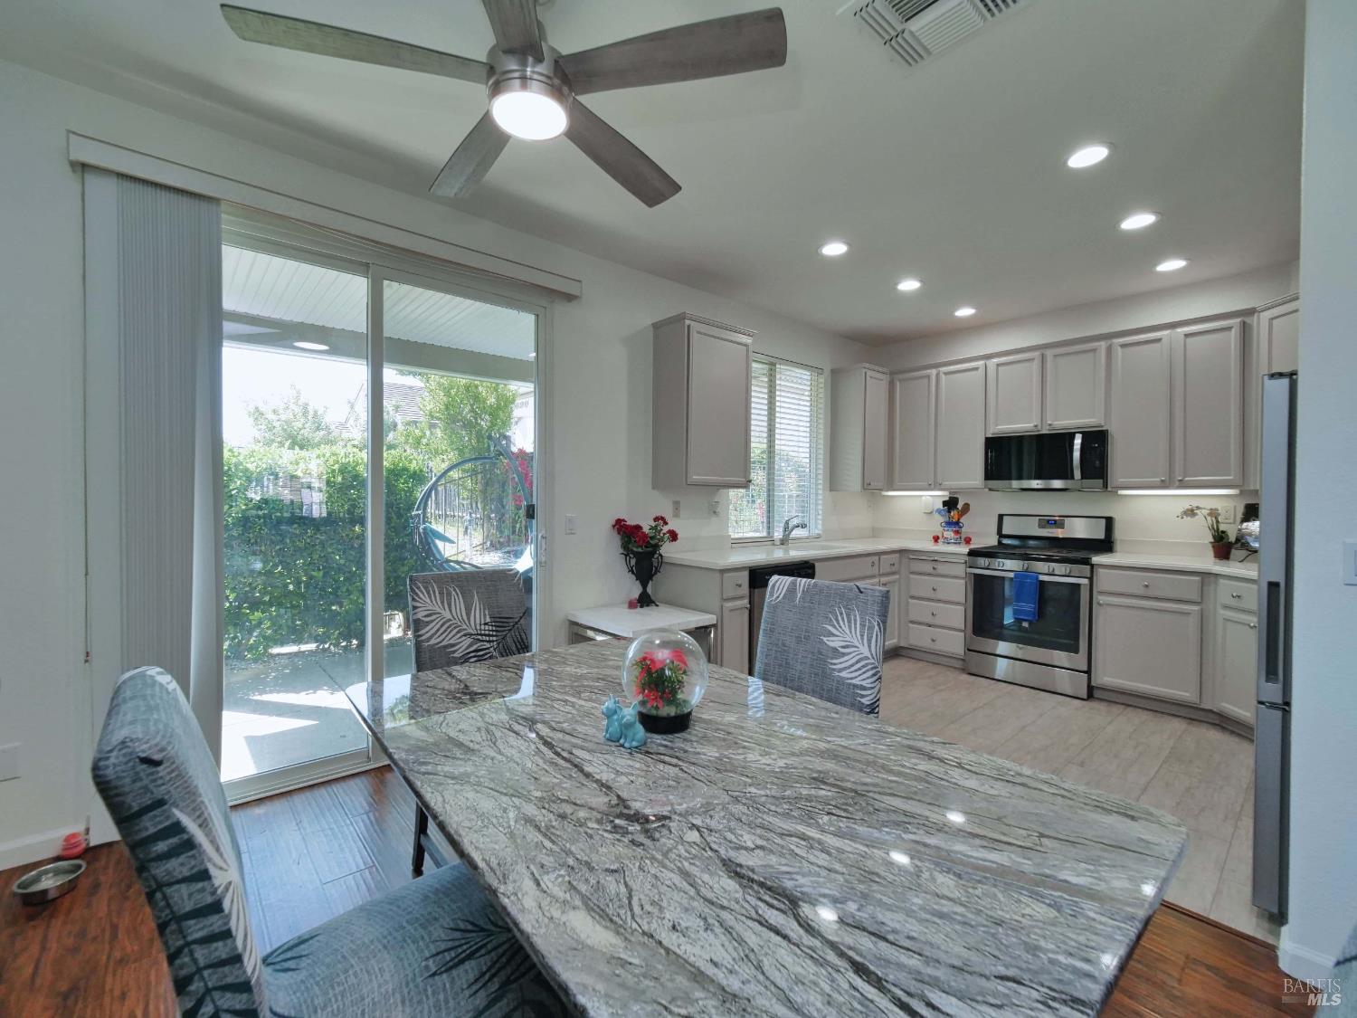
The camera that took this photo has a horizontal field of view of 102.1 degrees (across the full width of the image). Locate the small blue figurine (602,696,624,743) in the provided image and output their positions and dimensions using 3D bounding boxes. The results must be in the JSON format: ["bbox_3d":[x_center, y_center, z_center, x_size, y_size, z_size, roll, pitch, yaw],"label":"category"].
[{"bbox_3d":[-0.153,0.475,1.268,0.056,0.103,0.046,0,1,6],"label":"small blue figurine"}]

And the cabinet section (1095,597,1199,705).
[{"bbox_3d":[3.127,0.870,3.638,0.500,0.594,0.511,0,1,-45],"label":"cabinet section"}]

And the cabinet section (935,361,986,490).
[{"bbox_3d":[2.429,-0.669,4.620,0.320,1.006,0.385,0,1,-45],"label":"cabinet section"}]

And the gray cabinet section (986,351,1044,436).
[{"bbox_3d":[2.701,-0.874,4.344,0.320,0.582,0.378,0,1,-45],"label":"gray cabinet section"}]

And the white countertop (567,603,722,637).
[{"bbox_3d":[-0.209,0.633,3.197,0.616,0.042,0.633,0,1,-39],"label":"white countertop"}]

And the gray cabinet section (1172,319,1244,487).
[{"bbox_3d":[3.455,-0.650,3.582,0.320,1.015,0.323,0,1,-45],"label":"gray cabinet section"}]

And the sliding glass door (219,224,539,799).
[{"bbox_3d":[-1.449,0.030,2.689,1.750,2.425,0.110,-1,1,-40],"label":"sliding glass door"}]

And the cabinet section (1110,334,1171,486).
[{"bbox_3d":[3.224,-0.654,3.815,0.320,1.014,0.321,0,1,-45],"label":"cabinet section"}]

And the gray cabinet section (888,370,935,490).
[{"bbox_3d":[2.155,-0.679,4.896,0.320,1.019,0.385,0,1,-45],"label":"gray cabinet section"}]

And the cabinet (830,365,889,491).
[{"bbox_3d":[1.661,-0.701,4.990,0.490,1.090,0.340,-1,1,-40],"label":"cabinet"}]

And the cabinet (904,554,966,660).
[{"bbox_3d":[2.289,0.774,4.589,0.610,0.850,0.535,-1,1,-40],"label":"cabinet"}]

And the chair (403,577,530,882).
[{"bbox_3d":[-0.631,0.758,1.946,0.470,1.030,0.600,-1,1,-40],"label":"chair"}]

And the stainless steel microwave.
[{"bbox_3d":[2.788,-0.344,4.129,0.415,0.420,0.759,-1,1,-40],"label":"stainless steel microwave"}]

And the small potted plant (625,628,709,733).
[{"bbox_3d":[-0.032,0.408,1.340,0.205,0.235,0.205,0,1,0],"label":"small potted plant"}]

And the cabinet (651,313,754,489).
[{"bbox_3d":[0.174,-0.682,3.763,0.617,1.090,0.340,-1,1,-40],"label":"cabinet"}]

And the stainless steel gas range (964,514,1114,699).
[{"bbox_3d":[2.672,0.649,4.053,0.700,1.180,0.759,-1,1,-40],"label":"stainless steel gas range"}]

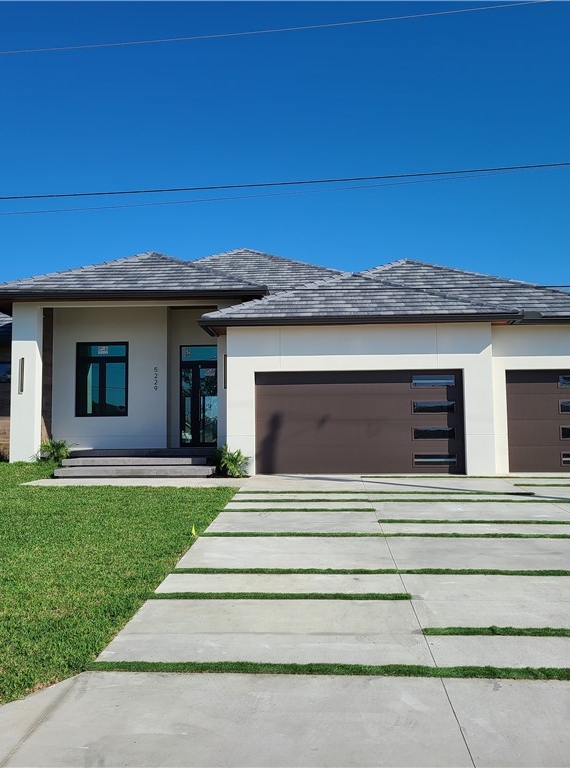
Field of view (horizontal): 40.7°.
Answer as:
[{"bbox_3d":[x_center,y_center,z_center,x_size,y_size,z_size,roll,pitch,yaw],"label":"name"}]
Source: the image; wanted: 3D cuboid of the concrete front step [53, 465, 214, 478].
[{"bbox_3d":[-3.370,2.040,17.650,3.460,0.195,1.100,-1,-4,3],"label":"concrete front step"}]

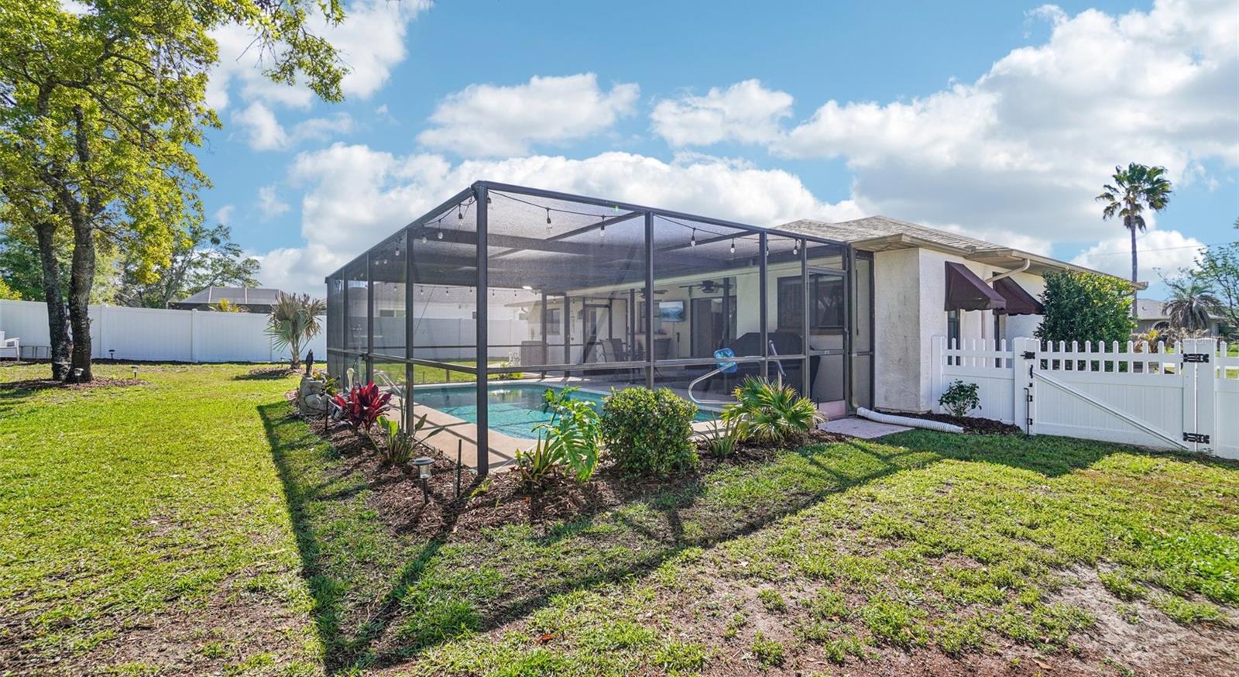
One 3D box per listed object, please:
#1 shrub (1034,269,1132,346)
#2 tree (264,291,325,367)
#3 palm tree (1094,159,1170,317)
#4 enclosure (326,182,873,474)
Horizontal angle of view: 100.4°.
[{"bbox_3d":[8.910,-0.090,9.900,1.500,2.450,1.500,0,1,-37],"label":"shrub"},{"bbox_3d":[-10.160,-0.260,16.200,1.750,2.430,1.750,0,0,-32],"label":"tree"},{"bbox_3d":[35.900,-5.550,36.000,4.000,13.300,4.000,0,1,44],"label":"palm tree"},{"bbox_3d":[-1.454,-0.187,10.200,6.450,2.600,9.600,0,1,-37],"label":"enclosure"}]

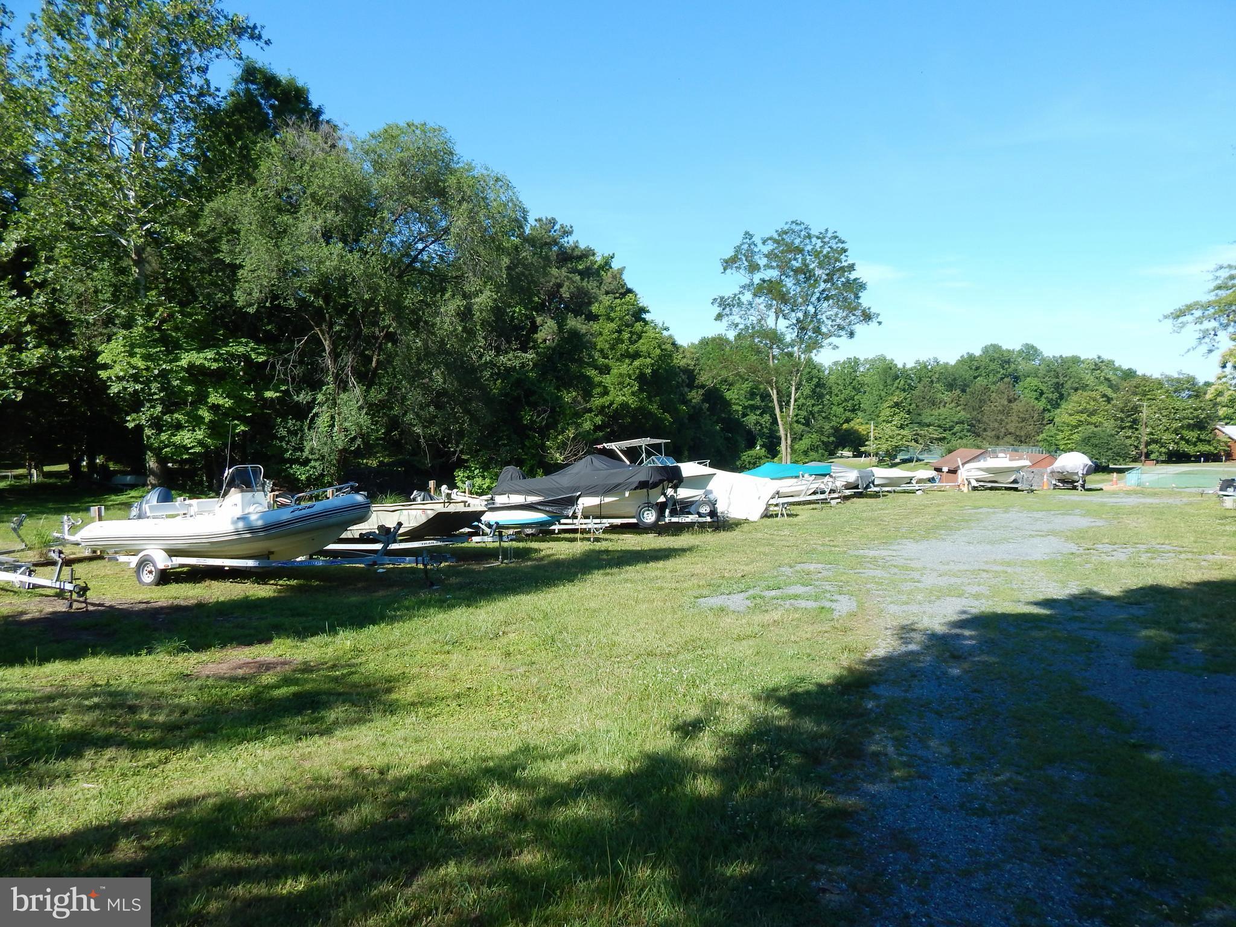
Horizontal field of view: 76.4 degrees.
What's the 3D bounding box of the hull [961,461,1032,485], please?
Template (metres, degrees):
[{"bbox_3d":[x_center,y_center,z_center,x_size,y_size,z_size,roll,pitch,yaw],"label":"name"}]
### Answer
[{"bbox_3d":[27.800,0.660,58.000,2.200,1.650,5.500,0,0,-43],"label":"hull"}]

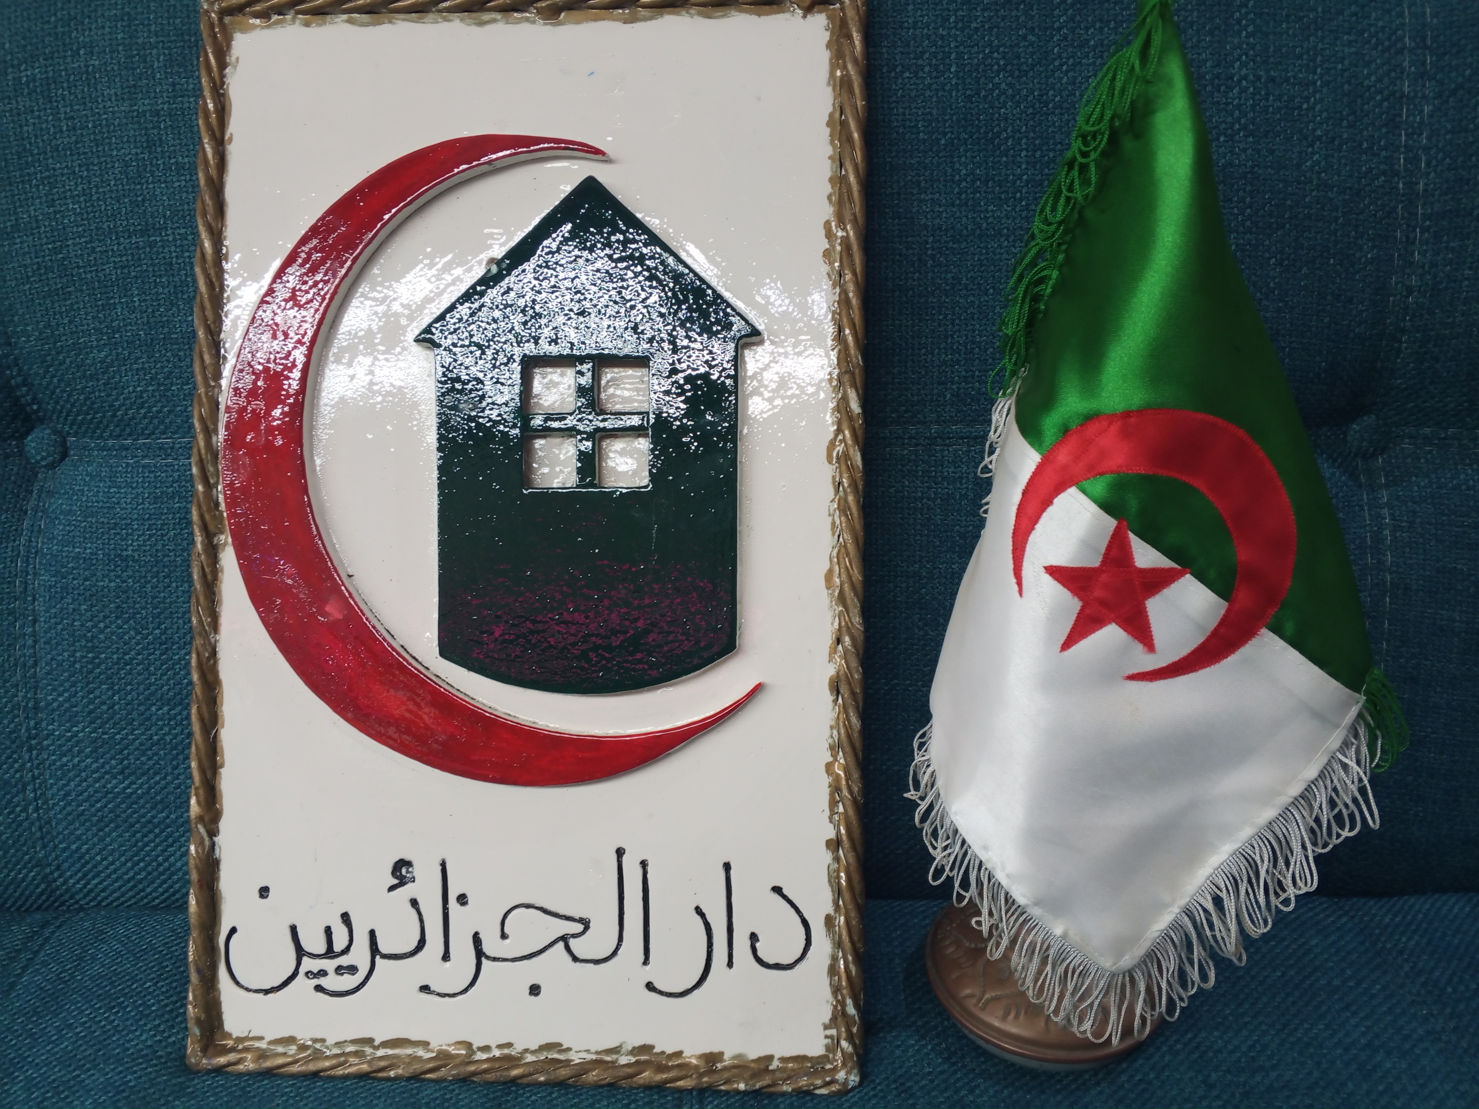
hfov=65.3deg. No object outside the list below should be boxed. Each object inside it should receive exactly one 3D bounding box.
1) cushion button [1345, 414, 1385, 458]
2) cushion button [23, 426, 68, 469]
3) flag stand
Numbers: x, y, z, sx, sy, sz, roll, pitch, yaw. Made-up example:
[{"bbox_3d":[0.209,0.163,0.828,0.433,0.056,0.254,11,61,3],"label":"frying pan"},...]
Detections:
[{"bbox_3d":[0.290,-0.055,0.535,0.019,0.019,0.009,0,3,0],"label":"cushion button"},{"bbox_3d":[-0.322,-0.050,0.535,0.019,0.019,0.009,0,3,0],"label":"cushion button"},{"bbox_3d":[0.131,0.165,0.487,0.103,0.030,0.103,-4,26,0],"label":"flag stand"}]

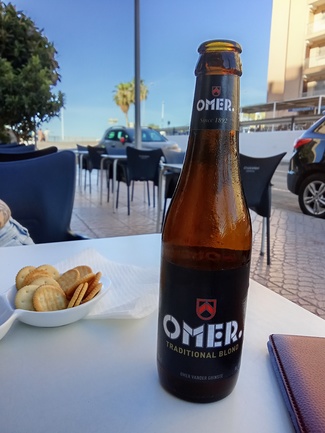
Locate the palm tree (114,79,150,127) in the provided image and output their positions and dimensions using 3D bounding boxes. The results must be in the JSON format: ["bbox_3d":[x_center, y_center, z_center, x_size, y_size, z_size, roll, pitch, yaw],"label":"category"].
[{"bbox_3d":[-4.111,-13.167,45.000,4.300,8.500,4.300,2,12,0],"label":"palm tree"}]

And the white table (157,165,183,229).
[{"bbox_3d":[0.427,-0.069,3.110,0.710,0.735,0.710,-4,13,-27],"label":"white table"}]

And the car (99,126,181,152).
[{"bbox_3d":[-0.890,-2.510,13.090,1.770,1.570,4.150,-5,14,-31],"label":"car"}]

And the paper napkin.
[{"bbox_3d":[-0.067,0.073,0.439,0.175,0.020,0.148,10,14,34],"label":"paper napkin"}]

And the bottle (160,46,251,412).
[{"bbox_3d":[0.031,0.009,0.239,0.061,0.233,0.061,3,12,3],"label":"bottle"}]

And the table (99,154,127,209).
[{"bbox_3d":[-0.439,-0.483,4.952,0.710,0.735,0.710,-3,13,-24],"label":"table"}]

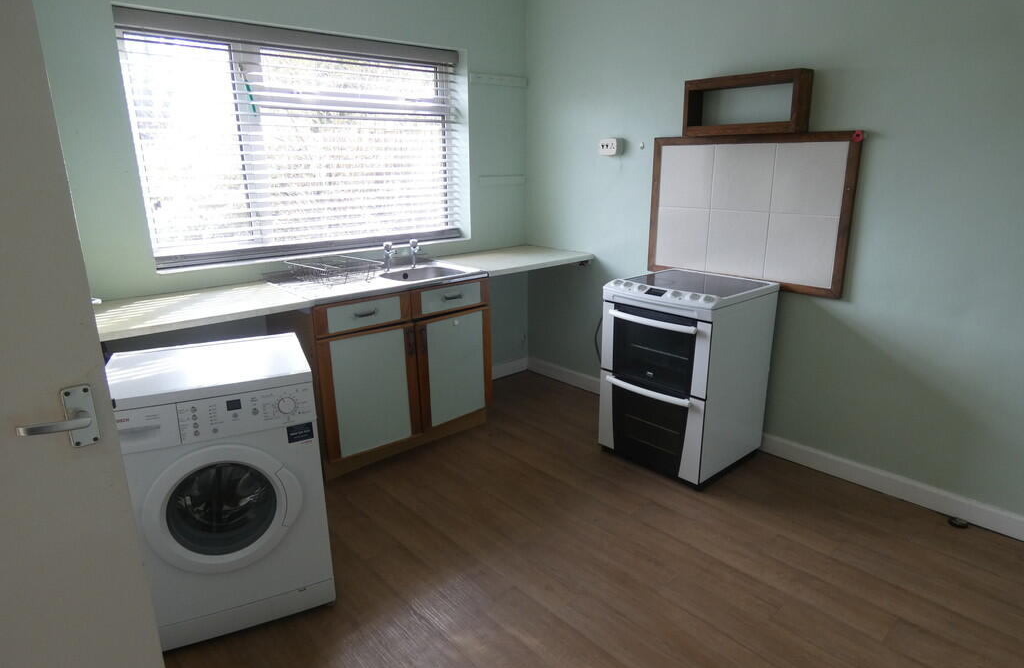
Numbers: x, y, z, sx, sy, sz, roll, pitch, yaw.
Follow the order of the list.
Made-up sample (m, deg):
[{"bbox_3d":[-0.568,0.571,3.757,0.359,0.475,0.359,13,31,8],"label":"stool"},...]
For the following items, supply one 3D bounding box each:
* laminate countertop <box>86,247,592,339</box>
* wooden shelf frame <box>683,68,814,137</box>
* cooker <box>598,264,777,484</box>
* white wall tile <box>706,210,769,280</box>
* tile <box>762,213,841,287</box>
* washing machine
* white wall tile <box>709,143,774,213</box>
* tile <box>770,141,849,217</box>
[{"bbox_3d":[-0.690,-0.279,3.018,2.709,0.029,0.607,-14,21,-40],"label":"laminate countertop"},{"bbox_3d":[1.075,-1.053,2.738,0.144,0.255,0.539,-14,21,-40],"label":"wooden shelf frame"},{"bbox_3d":[0.847,0.186,2.949,0.606,0.886,0.600,-14,21,-39],"label":"cooker"},{"bbox_3d":[1.125,-0.452,2.953,0.012,0.311,0.309,-14,21,-40],"label":"white wall tile"},{"bbox_3d":[1.332,-0.391,2.732,0.012,0.311,0.308,-14,21,-40],"label":"tile"},{"bbox_3d":[-0.966,0.498,2.002,0.586,0.842,0.531,-8,17,-23],"label":"washing machine"},{"bbox_3d":[1.121,-0.753,2.867,0.012,0.310,0.309,-14,21,-40],"label":"white wall tile"},{"bbox_3d":[1.329,-0.692,2.646,0.012,0.310,0.308,-14,21,-40],"label":"tile"}]

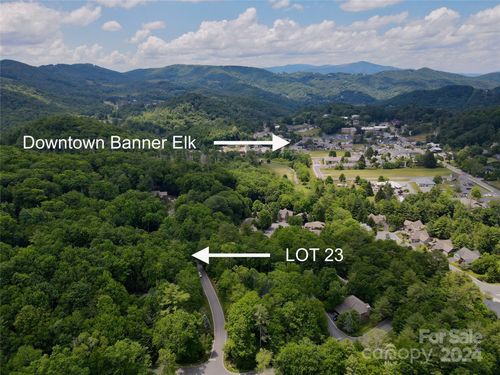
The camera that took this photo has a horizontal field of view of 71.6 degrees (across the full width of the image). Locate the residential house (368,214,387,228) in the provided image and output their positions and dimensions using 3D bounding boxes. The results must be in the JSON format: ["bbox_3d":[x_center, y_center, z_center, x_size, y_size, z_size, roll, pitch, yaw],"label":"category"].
[{"bbox_3d":[115.780,30.500,314.740,15.000,7.500,11.500,7,19,21],"label":"residential house"}]

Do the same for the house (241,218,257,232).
[{"bbox_3d":[-1.410,32.960,306.970,13.500,7.500,12.000,-8,19,-24],"label":"house"}]

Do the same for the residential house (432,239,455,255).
[{"bbox_3d":[150.560,45.120,269.790,13.500,6.800,12.000,13,22,36],"label":"residential house"}]

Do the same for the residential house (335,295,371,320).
[{"bbox_3d":[57.060,65.000,193.260,16.000,7.200,14.000,-14,22,-38],"label":"residential house"}]

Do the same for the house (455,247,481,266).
[{"bbox_3d":[159.560,49.570,254.620,14.500,7.500,14.000,-11,21,-30],"label":"house"}]

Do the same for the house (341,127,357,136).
[{"bbox_3d":[242.140,-135.870,853.150,35.000,13.000,17.000,0,18,0],"label":"house"}]

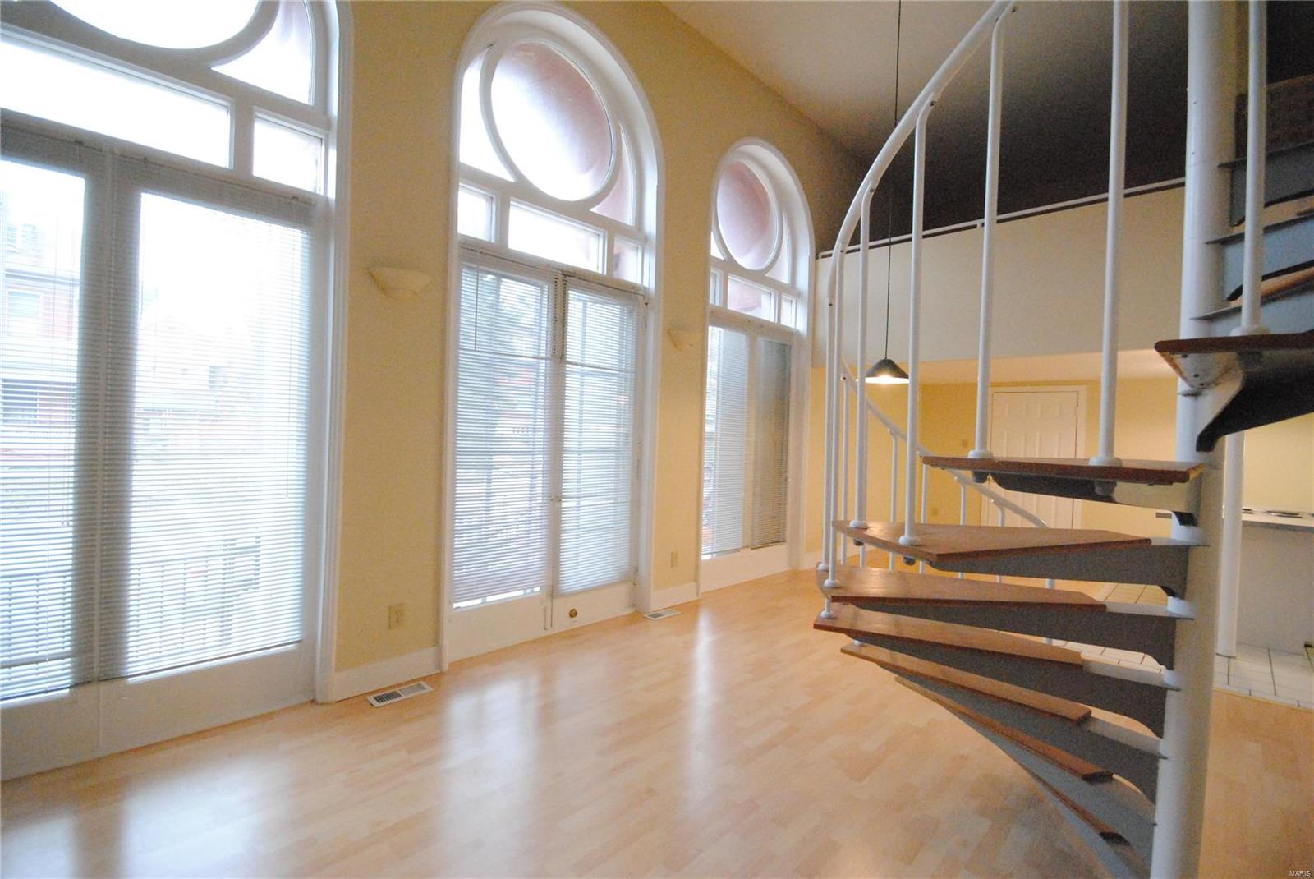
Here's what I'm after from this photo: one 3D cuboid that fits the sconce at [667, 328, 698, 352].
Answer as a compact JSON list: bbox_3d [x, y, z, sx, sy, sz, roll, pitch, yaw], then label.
[{"bbox_3d":[0.230,-0.763,4.318,0.305,0.121,0.124,1,1,-44],"label":"sconce"}]

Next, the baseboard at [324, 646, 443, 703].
[{"bbox_3d":[-1.409,1.227,2.895,0.550,0.146,0.020,1,1,-44],"label":"baseboard"}]

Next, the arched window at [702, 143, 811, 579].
[{"bbox_3d":[0.965,-0.692,5.178,1.645,4.091,0.150,1,1,-44],"label":"arched window"}]

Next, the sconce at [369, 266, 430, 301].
[{"bbox_3d":[-1.301,-0.798,2.827,0.302,0.120,0.124,1,1,-44],"label":"sconce"}]

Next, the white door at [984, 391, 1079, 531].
[{"bbox_3d":[4.762,0.426,6.985,0.060,2.070,0.950,1,1,-44],"label":"white door"}]

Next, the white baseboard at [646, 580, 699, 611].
[{"bbox_3d":[0.138,1.262,4.410,0.550,0.146,0.020,1,1,-44],"label":"white baseboard"}]

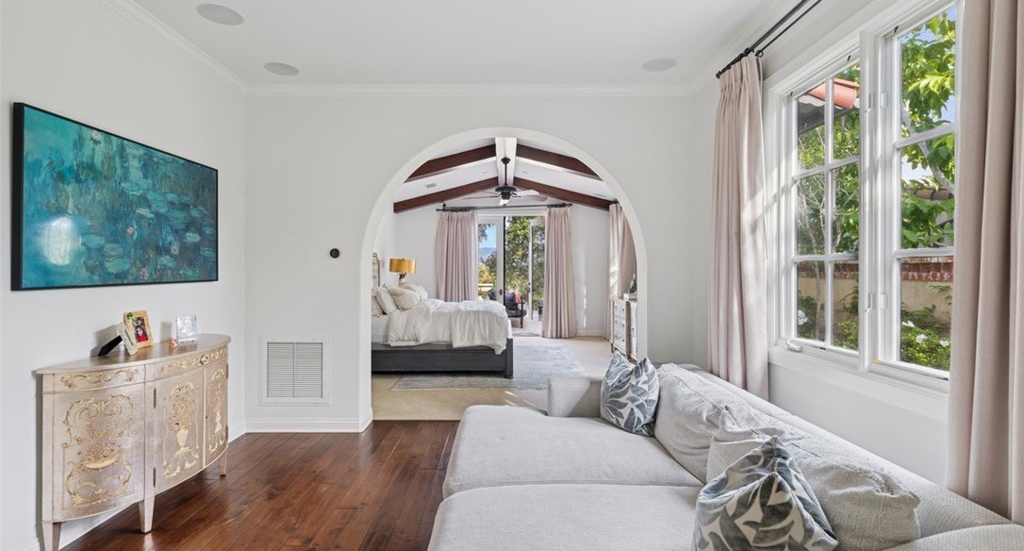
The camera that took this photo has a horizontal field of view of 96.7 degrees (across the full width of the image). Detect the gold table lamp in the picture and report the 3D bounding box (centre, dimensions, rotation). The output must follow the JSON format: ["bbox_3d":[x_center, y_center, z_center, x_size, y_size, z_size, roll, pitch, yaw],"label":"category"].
[{"bbox_3d":[-1.973,0.074,8.175,0.480,0.760,0.480,0,1,-1],"label":"gold table lamp"}]

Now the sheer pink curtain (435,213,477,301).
[{"bbox_3d":[-1.108,-0.028,8.869,0.791,2.482,0.180,0,1,-1],"label":"sheer pink curtain"}]

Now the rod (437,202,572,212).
[{"bbox_3d":[-0.141,-1.327,8.864,2.645,0.070,0.100,-2,1,-1],"label":"rod"}]

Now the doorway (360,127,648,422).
[{"bbox_3d":[-0.060,0.035,3.897,2.370,2.518,0.280,0,1,-1],"label":"doorway"}]

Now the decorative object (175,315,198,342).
[{"bbox_3d":[-2.081,0.343,2.906,0.105,0.170,0.040,0,1,-31],"label":"decorative object"}]

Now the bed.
[{"bbox_3d":[-1.153,0.455,6.652,2.325,1.600,2.050,0,1,-1],"label":"bed"}]

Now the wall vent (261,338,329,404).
[{"bbox_3d":[-1.779,0.789,3.733,0.578,0.570,0.025,0,1,-1],"label":"wall vent"}]

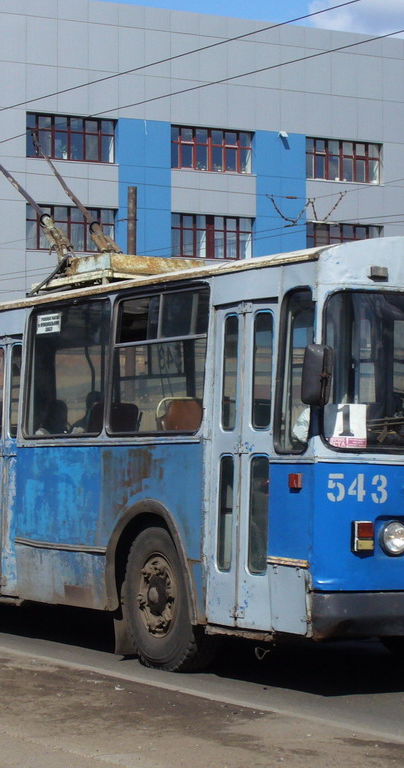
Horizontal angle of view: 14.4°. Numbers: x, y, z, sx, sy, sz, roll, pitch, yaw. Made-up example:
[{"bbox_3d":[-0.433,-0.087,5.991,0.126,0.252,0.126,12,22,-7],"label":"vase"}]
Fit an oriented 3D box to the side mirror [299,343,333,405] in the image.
[{"bbox_3d":[0.674,-0.050,9.430,0.190,0.370,0.110,0,-3,5],"label":"side mirror"}]

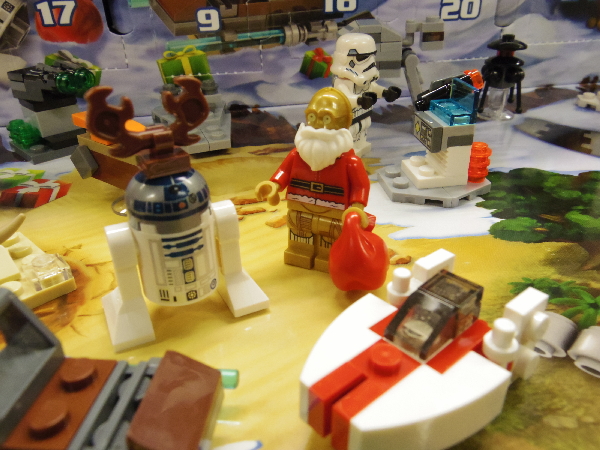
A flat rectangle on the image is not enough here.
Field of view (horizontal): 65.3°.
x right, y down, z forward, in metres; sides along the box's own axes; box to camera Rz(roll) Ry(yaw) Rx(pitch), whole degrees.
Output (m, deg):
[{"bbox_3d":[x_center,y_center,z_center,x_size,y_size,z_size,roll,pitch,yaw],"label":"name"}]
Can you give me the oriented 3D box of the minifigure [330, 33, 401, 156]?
[{"bbox_3d":[0.022,-0.044,0.167,0.023,0.042,0.024,19,35,33],"label":"minifigure"}]

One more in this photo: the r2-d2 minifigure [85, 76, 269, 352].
[{"bbox_3d":[-0.025,-0.003,0.092,0.032,0.048,0.016,-12,30,-19],"label":"r2-d2 minifigure"}]

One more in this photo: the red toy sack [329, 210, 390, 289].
[{"bbox_3d":[0.013,0.006,0.102,0.014,0.019,0.012,13,32,25],"label":"red toy sack"}]

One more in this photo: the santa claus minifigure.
[{"bbox_3d":[0.005,-0.009,0.106,0.025,0.042,0.016,13,32,25],"label":"santa claus minifigure"}]

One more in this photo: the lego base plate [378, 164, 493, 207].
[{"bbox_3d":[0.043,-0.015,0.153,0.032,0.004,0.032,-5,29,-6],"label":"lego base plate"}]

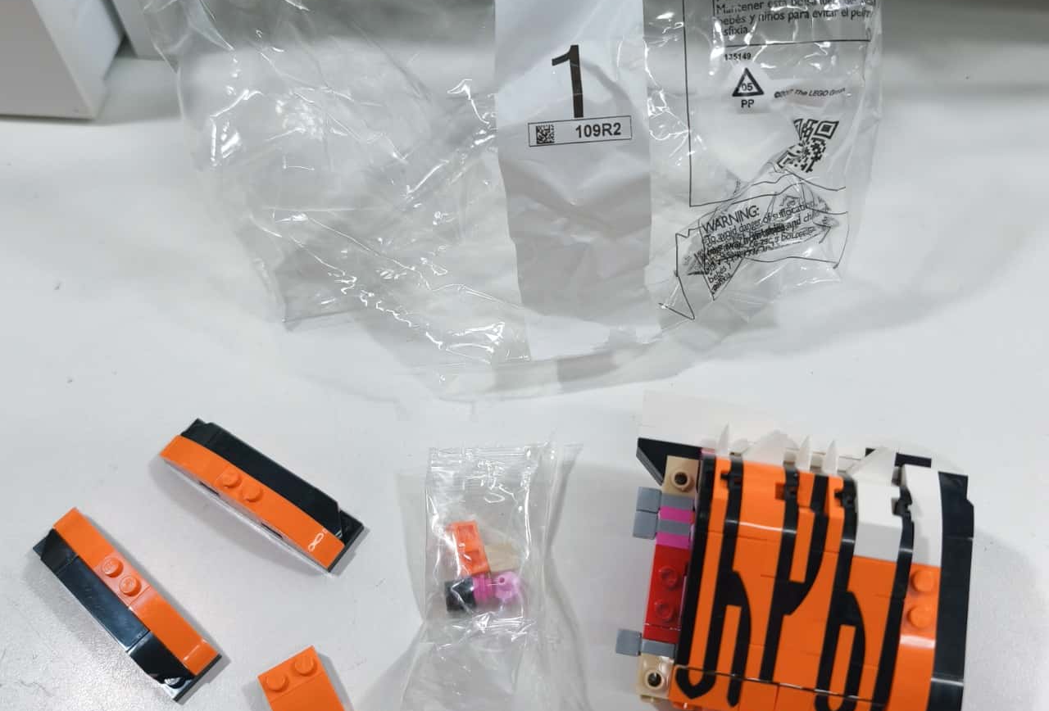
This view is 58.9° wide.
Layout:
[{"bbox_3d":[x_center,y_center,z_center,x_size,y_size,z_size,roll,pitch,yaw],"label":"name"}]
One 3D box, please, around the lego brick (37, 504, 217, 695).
[{"bbox_3d":[-0.114,0.067,0.260,0.064,0.016,0.016,37,65,18],"label":"lego brick"}]

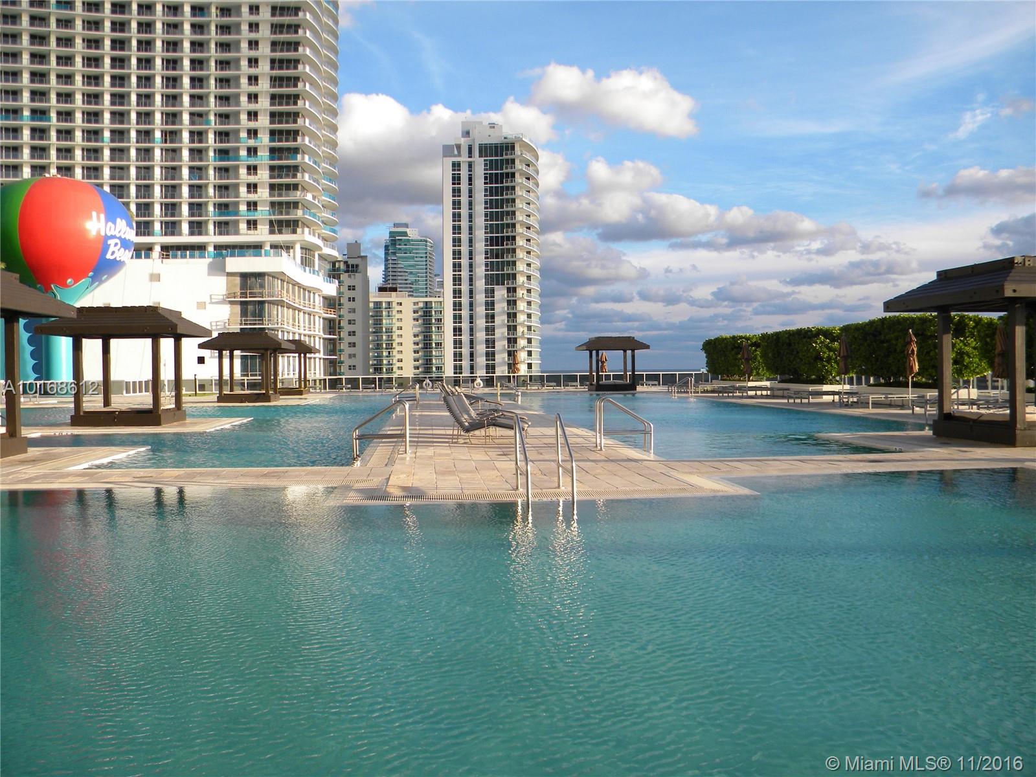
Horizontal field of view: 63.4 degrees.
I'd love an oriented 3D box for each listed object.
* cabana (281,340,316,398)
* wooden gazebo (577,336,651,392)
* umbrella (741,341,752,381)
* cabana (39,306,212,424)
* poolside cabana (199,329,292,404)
[{"bbox_3d":[-13.830,-1.206,49.874,3.690,3.240,3.690,-1,1,-6],"label":"cabana"},{"bbox_3d":[5.669,-1.454,50.734,3.690,3.240,3.690,-1,1,-6],"label":"wooden gazebo"},{"bbox_3d":[11.036,-0.941,40.520,0.510,2.580,0.510,-1,1,0],"label":"umbrella"},{"bbox_3d":[-11.172,-0.621,24.187,3.690,3.240,3.690,-1,1,-6],"label":"cabana"},{"bbox_3d":[-12.822,-0.988,40.054,3.690,3.240,3.690,-1,1,-6],"label":"poolside cabana"}]

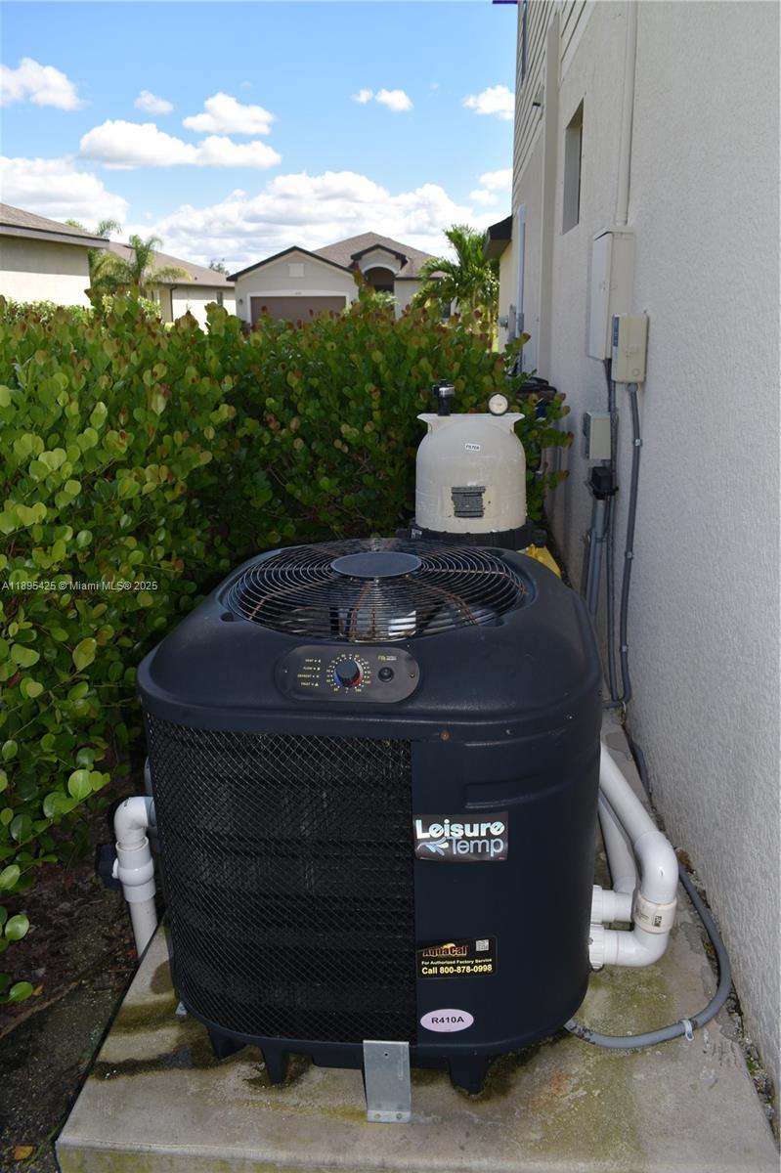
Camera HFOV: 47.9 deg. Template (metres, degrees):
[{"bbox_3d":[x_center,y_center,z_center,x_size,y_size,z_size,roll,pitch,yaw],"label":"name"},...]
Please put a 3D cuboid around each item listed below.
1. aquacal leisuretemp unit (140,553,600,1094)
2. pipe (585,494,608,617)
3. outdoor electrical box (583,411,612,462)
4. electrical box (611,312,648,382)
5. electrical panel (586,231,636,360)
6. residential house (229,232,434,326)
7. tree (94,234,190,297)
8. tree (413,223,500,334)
[{"bbox_3d":[-0.013,0.383,1.907,0.867,0.909,0.881,1,18,7],"label":"aquacal leisuretemp unit"},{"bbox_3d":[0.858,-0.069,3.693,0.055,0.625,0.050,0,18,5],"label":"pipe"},{"bbox_3d":[0.858,-0.631,3.628,0.088,0.178,0.202,0,18,5],"label":"outdoor electrical box"},{"bbox_3d":[0.798,-0.798,2.940,0.091,0.212,0.128,0,18,5],"label":"electrical box"},{"bbox_3d":[0.842,-1.113,3.379,0.086,0.440,0.475,0,18,5],"label":"electrical panel"},{"bbox_3d":[-1.099,-18.188,52.158,13.000,6.048,17.000,0,18,5],"label":"residential house"},{"bbox_3d":[-10.292,-12.268,36.727,3.800,4.625,3.700,0,18,5],"label":"tree"},{"bbox_3d":[2.223,-8.470,25.541,3.000,3.864,3.000,0,18,5],"label":"tree"}]

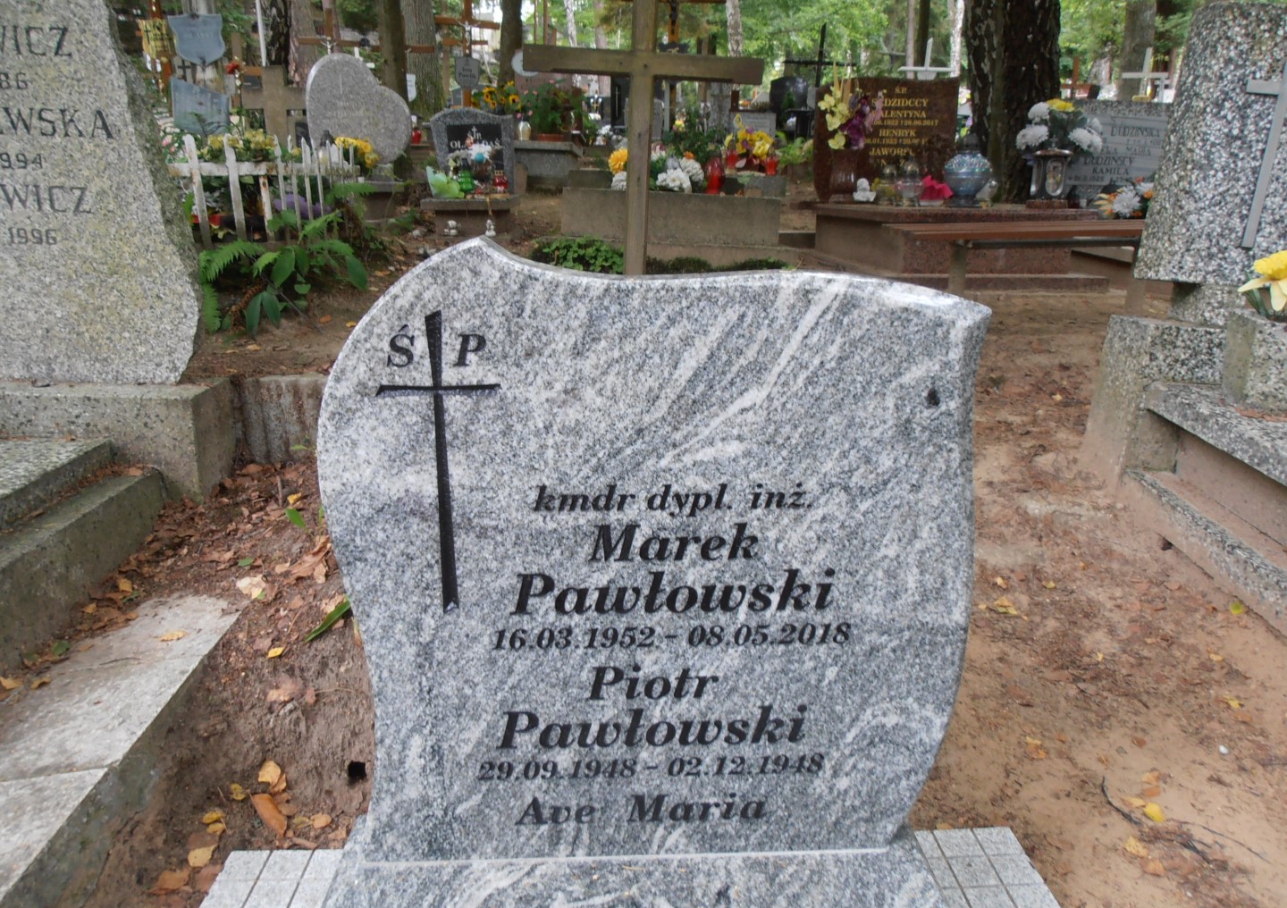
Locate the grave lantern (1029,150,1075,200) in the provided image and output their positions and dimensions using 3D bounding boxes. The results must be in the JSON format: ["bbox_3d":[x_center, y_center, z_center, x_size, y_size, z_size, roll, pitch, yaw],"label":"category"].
[{"bbox_3d":[1.931,-1.319,4.220,0.130,0.232,0.130,-1,17,-3],"label":"grave lantern"}]

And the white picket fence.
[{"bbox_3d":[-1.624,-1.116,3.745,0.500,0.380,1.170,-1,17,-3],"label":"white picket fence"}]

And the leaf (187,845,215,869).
[{"bbox_3d":[-0.572,0.513,1.151,0.030,0.011,0.036,-15,27,-32],"label":"leaf"}]

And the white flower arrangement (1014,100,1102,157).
[{"bbox_3d":[2.050,-1.604,4.400,0.330,0.260,0.250,-1,17,-3],"label":"white flower arrangement"}]

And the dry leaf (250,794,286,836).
[{"bbox_3d":[-0.501,0.473,1.188,0.030,0.015,0.060,-22,38,-32],"label":"dry leaf"}]

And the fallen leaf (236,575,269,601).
[{"bbox_3d":[-0.715,0.236,1.630,0.046,0.016,0.050,-1,26,-3],"label":"fallen leaf"}]

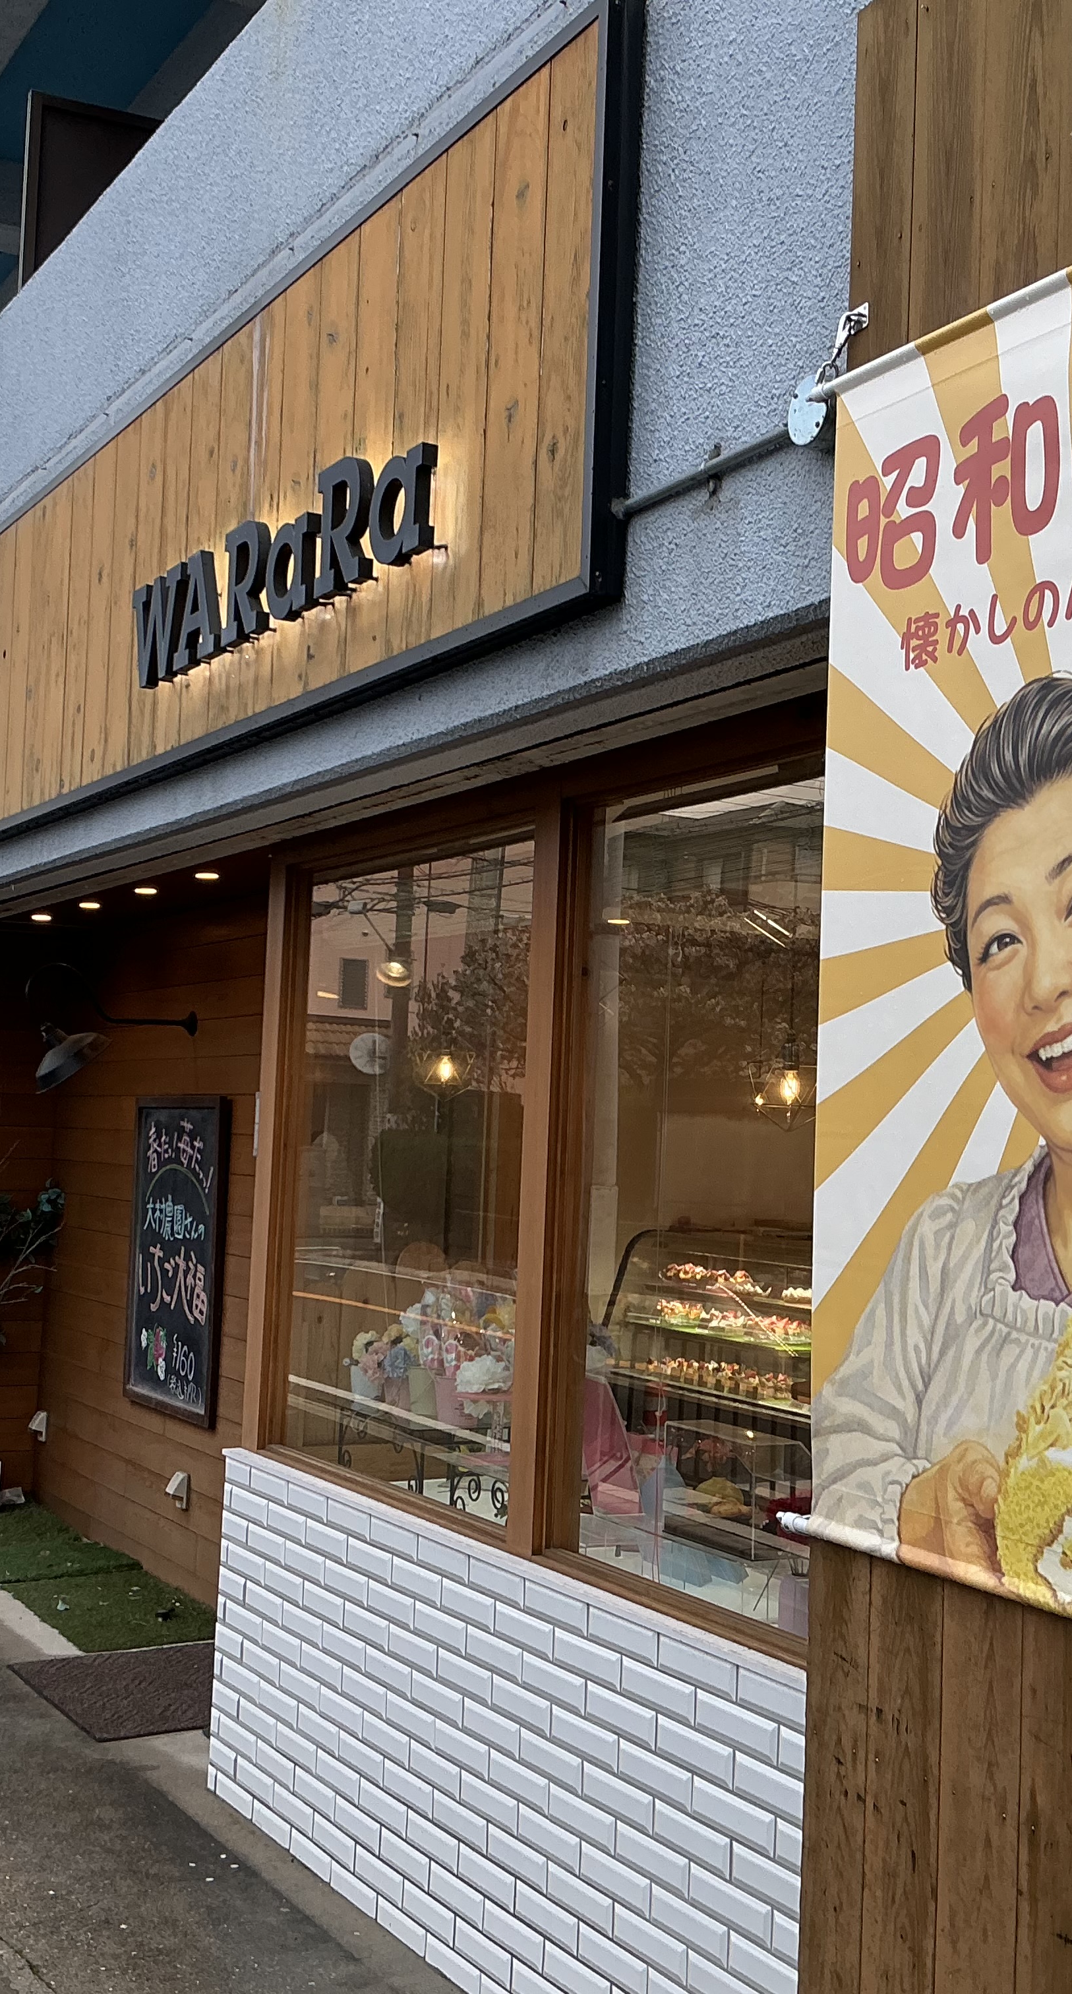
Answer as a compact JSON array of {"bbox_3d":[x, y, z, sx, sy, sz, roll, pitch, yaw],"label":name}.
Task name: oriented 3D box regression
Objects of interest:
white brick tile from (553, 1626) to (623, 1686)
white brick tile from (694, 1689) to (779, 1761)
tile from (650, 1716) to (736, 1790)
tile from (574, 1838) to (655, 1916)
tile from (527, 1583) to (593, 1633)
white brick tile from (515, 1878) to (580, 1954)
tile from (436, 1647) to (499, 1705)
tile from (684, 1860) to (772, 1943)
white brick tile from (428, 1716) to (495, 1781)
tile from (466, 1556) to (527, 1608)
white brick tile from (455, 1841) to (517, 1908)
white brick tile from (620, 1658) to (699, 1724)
[{"bbox_3d":[0.096,1.196,3.891,0.014,0.062,0.228,4,-4,-29],"label":"white brick tile"},{"bbox_3d":[0.315,1.151,3.398,0.014,0.061,0.226,4,-4,-29],"label":"white brick tile"},{"bbox_3d":[0.265,1.253,3.579,0.014,0.062,0.228,4,-4,-29],"label":"tile"},{"bbox_3d":[0.140,1.542,3.741,0.015,0.063,0.228,4,-4,-29],"label":"tile"},{"bbox_3d":[0.037,1.109,3.906,0.014,0.057,0.226,4,-4,-29],"label":"tile"},{"bbox_3d":[0.021,1.668,3.890,0.020,0.067,0.228,4,-4,-29],"label":"white brick tile"},{"bbox_3d":[-0.139,1.325,4.195,0.014,0.061,0.226,4,-4,-29],"label":"tile"},{"bbox_3d":[0.311,1.437,3.401,0.020,0.067,0.228,4,-4,-29],"label":"tile"},{"bbox_3d":[-0.145,1.463,4.185,0.014,0.061,0.226,4,-4,-29],"label":"white brick tile"},{"bbox_3d":[-0.070,1.131,4.128,0.020,0.055,0.228,4,-4,-29],"label":"tile"},{"bbox_3d":[-0.097,1.665,4.071,0.014,0.061,0.226,4,-4,-29],"label":"white brick tile"},{"bbox_3d":[0.211,1.187,3.686,0.014,0.062,0.228,4,-4,-29],"label":"white brick tile"}]

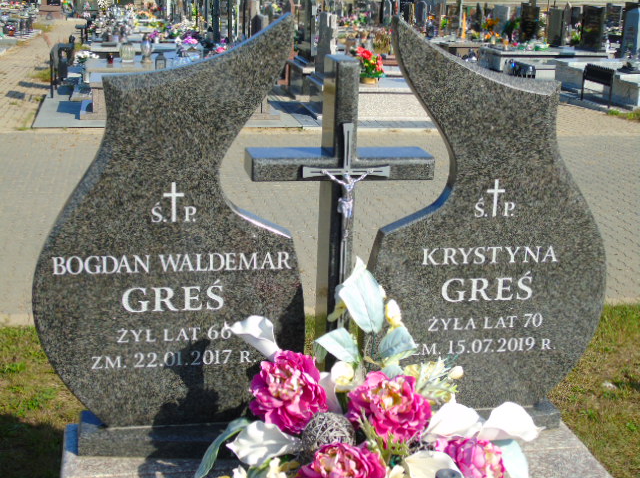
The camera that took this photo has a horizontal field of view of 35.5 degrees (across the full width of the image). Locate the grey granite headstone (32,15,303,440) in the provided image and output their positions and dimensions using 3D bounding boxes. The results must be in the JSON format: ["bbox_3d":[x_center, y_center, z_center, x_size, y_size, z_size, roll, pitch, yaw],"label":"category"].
[{"bbox_3d":[-0.379,-0.003,2.544,0.685,1.140,0.115,-1,17,-11],"label":"grey granite headstone"}]

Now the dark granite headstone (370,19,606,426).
[{"bbox_3d":[0.454,-0.017,2.709,0.685,1.140,0.115,-1,17,-11],"label":"dark granite headstone"}]

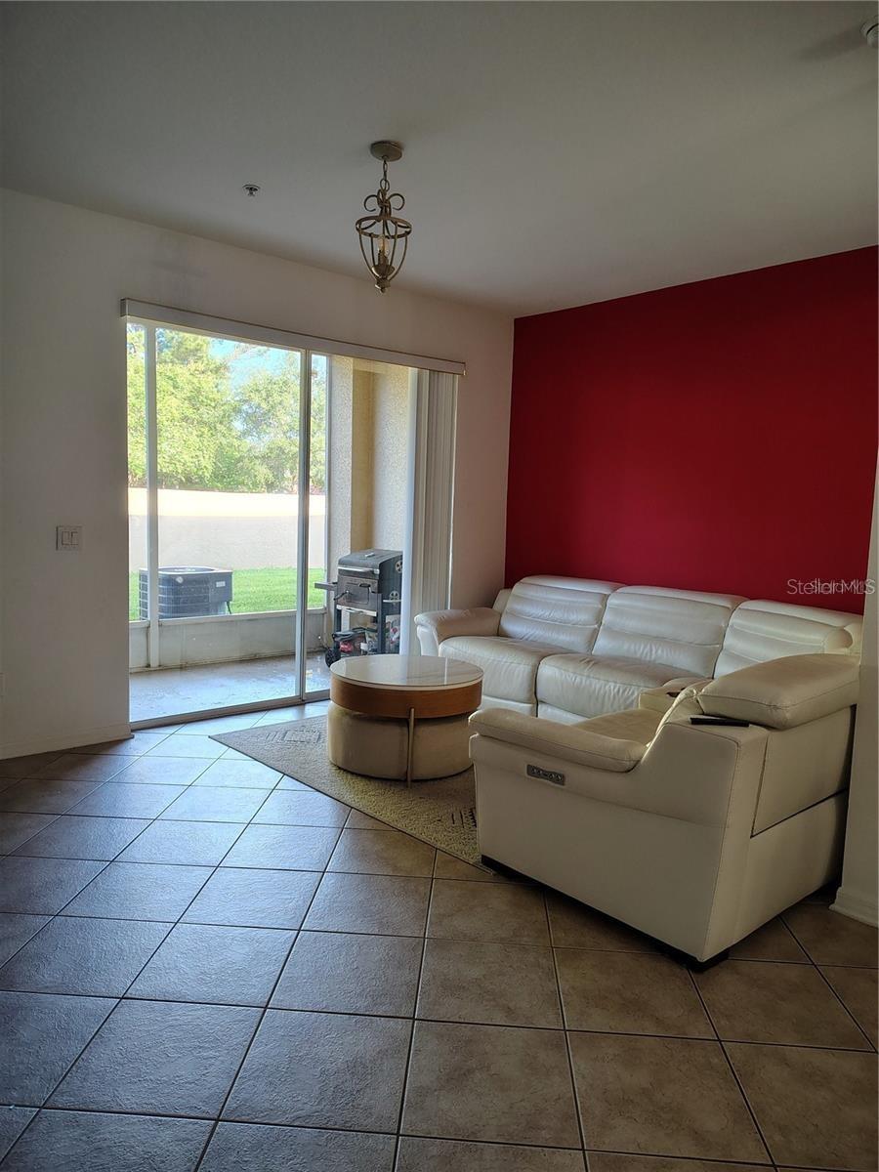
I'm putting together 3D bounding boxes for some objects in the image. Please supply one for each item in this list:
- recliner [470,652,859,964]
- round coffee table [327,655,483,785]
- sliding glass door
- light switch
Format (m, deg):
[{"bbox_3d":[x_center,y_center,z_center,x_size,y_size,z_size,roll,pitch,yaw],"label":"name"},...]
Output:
[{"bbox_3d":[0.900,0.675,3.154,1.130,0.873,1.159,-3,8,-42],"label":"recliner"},{"bbox_3d":[-0.179,0.688,4.325,0.812,0.501,0.812,2,6,0],"label":"round coffee table"},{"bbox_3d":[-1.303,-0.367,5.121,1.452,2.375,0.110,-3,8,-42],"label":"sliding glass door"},{"bbox_3d":[-1.946,-0.249,4.267,0.122,0.120,0.014,-3,8,-42],"label":"light switch"}]

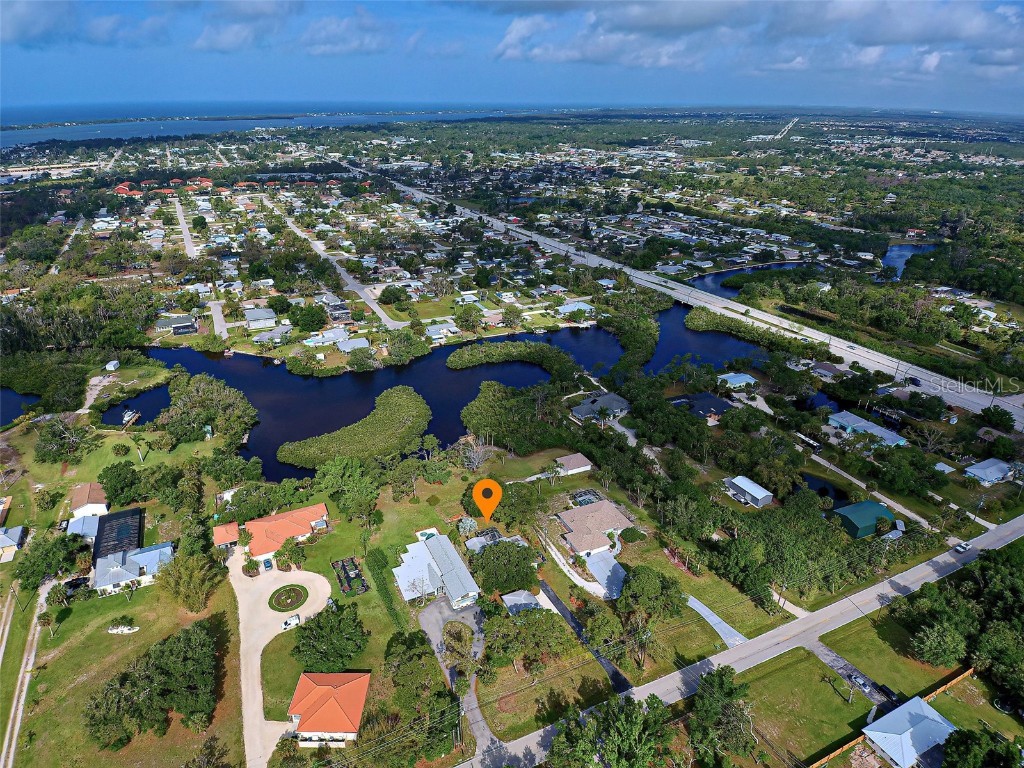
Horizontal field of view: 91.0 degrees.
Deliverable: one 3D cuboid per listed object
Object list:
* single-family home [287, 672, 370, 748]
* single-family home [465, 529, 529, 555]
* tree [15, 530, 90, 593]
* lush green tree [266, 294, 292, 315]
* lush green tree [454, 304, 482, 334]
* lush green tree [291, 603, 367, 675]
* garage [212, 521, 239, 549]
[{"bbox_3d":[-40.190,70.470,110.530,15.000,5.100,13.280,0,29,-1],"label":"single-family home"},{"bbox_3d":[-4.110,54.040,164.290,18.200,4.800,13.500,-12,32,-21],"label":"single-family home"},{"bbox_3d":[-139.260,53.240,152.480,18.490,13.000,16.810,21,35,32],"label":"tree"},{"bbox_3d":[-161.650,-55.330,349.870,16.730,12.000,16.730,-13,32,-23],"label":"lush green tree"},{"bbox_3d":[-25.870,-38.650,299.040,16.000,13.000,15.000,-2,29,-5],"label":"lush green tree"},{"bbox_3d":[-48.440,67.650,134.300,19.640,9.980,19.640,0,29,0],"label":"lush green tree"},{"bbox_3d":[-94.185,49.978,166.245,6.920,4.200,9.080,-14,33,-24],"label":"garage"}]

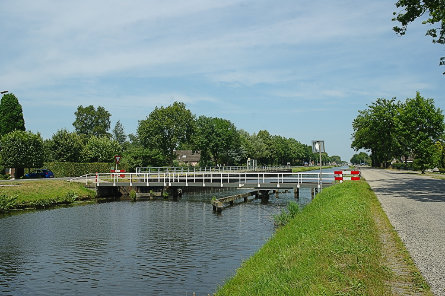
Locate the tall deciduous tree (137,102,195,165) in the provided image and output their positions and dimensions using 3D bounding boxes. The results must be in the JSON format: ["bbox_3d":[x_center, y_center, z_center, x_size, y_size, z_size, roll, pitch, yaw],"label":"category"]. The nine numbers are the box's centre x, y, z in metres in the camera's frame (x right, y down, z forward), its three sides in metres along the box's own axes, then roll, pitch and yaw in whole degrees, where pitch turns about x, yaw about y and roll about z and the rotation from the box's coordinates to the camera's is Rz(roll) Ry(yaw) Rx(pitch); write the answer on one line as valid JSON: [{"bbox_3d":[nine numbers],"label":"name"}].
[{"bbox_3d":[-13.030,-2.360,94.000,13.150,16.020,13.150,0,-2,0],"label":"tall deciduous tree"}]

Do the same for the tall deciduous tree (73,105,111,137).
[{"bbox_3d":[-30.530,-2.140,95.000,8.860,15.750,8.860,0,-2,0],"label":"tall deciduous tree"}]

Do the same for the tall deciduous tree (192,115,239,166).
[{"bbox_3d":[-1.690,-1.140,115.000,13.260,15.210,13.260,0,-2,0],"label":"tall deciduous tree"}]

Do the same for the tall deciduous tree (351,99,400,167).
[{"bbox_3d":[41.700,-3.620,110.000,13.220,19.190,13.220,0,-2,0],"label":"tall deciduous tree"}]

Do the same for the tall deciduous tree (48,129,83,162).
[{"bbox_3d":[-24.570,0.780,64.000,5.650,7.370,5.650,0,-2,0],"label":"tall deciduous tree"}]

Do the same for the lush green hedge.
[{"bbox_3d":[-20.800,3.400,65.000,1.600,2.150,21.300,-1,-2,19],"label":"lush green hedge"}]

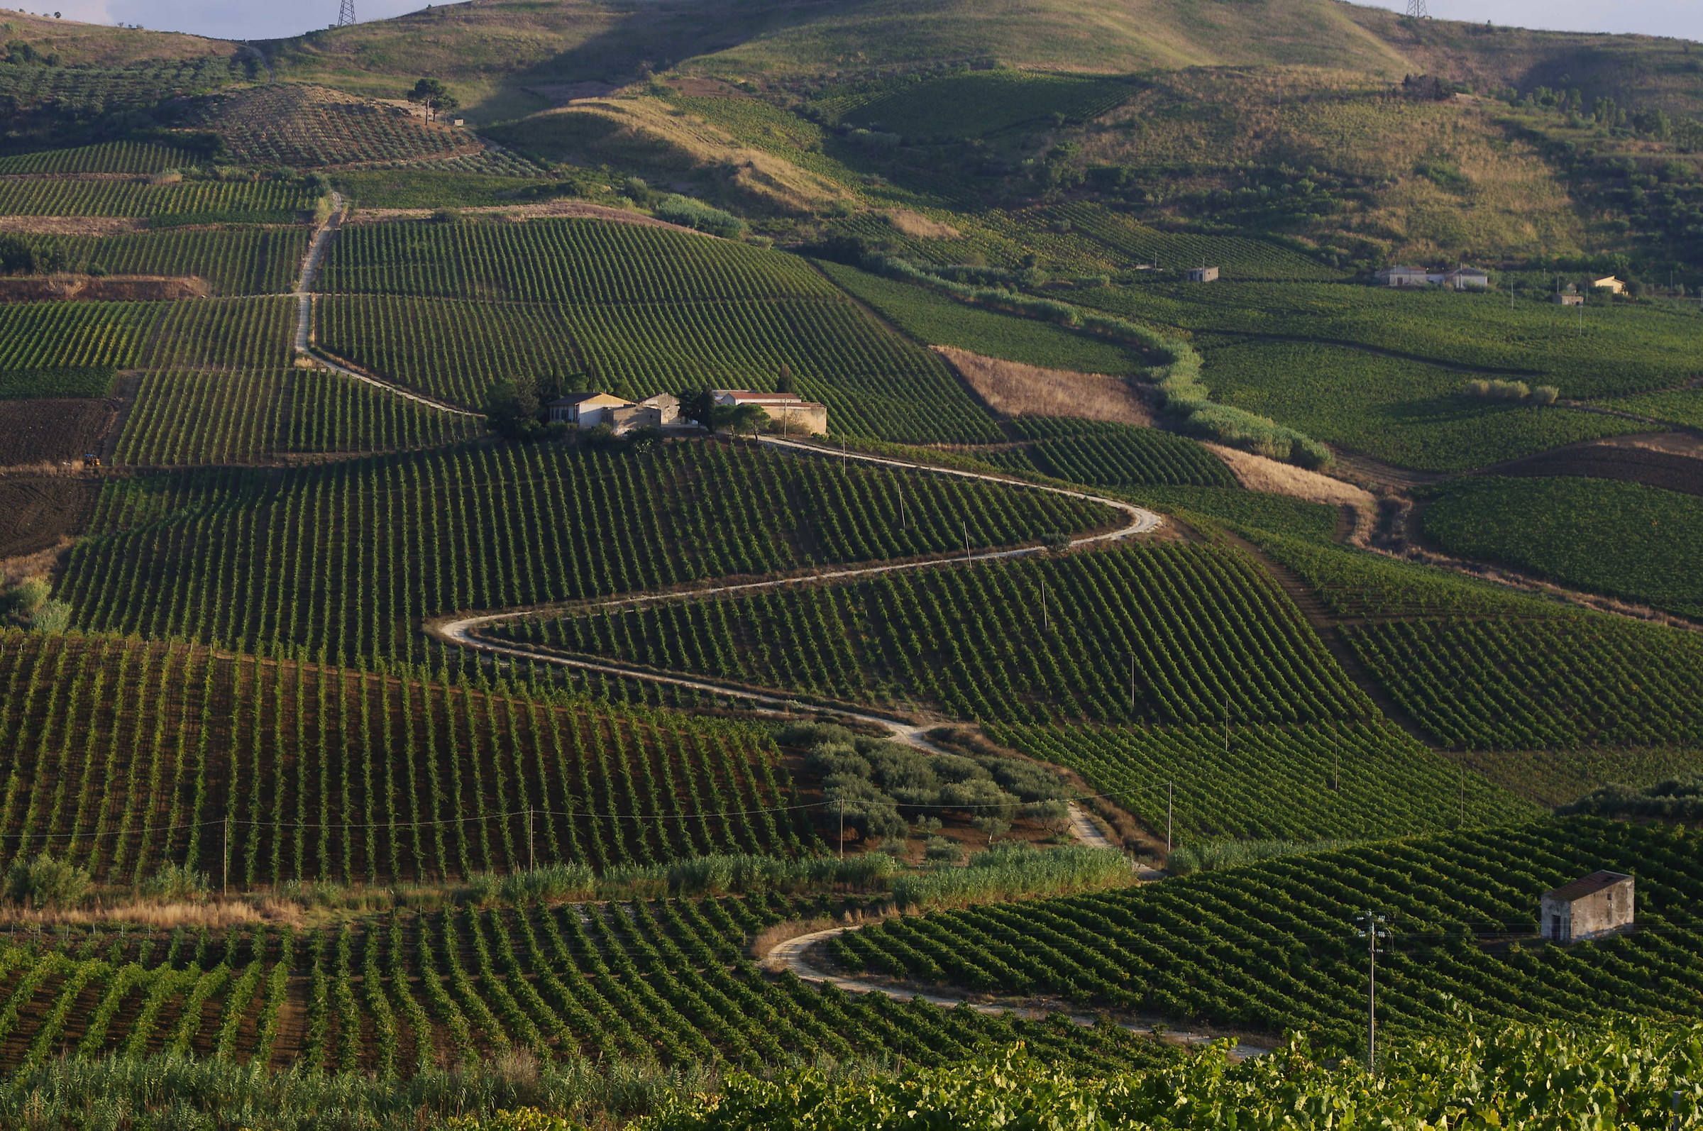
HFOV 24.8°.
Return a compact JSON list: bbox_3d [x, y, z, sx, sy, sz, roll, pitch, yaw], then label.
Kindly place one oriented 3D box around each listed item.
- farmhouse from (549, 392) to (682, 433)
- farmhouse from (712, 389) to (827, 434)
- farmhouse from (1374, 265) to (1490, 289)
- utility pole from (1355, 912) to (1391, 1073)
[{"bbox_3d":[-41.489,-26.906,680.000,19.500,6.900,13.000,-1,3,-22],"label":"farmhouse"},{"bbox_3d":[-14.395,-27.137,680.000,16.500,7.300,12.000,-1,3,-22],"label":"farmhouse"},{"bbox_3d":[143.855,-71.359,960.000,27.500,5.400,10.000,0,3,-6],"label":"farmhouse"},{"bbox_3d":[31.634,26.146,235.000,2.100,10.200,0.800,0,3,0],"label":"utility pole"}]

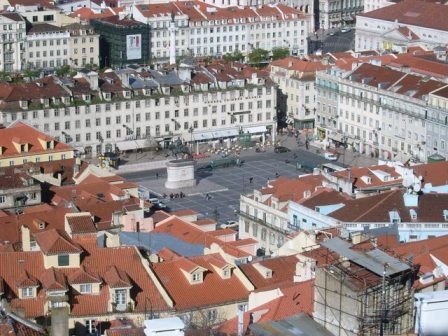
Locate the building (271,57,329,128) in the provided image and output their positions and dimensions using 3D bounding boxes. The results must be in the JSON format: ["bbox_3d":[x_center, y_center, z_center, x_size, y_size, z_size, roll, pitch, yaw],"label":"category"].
[{"bbox_3d":[24.450,-24.310,418.630,10.500,20.500,19.070,-8,16,-28],"label":"building"}]

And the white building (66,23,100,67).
[{"bbox_3d":[-54.160,-44.200,496.610,11.450,20.000,12.500,-8,16,-28],"label":"white building"}]

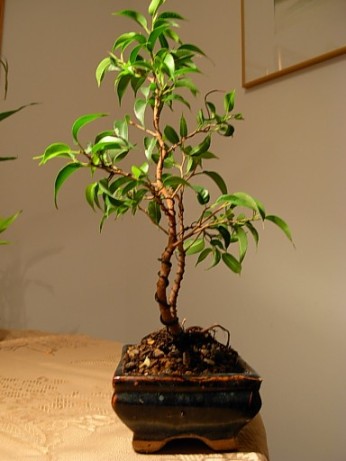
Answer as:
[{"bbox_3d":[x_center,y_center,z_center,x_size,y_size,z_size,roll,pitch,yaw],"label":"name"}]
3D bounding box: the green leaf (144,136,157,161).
[{"bbox_3d":[-0.023,-0.083,0.515,0.012,0.025,0.009,-7,-12,17],"label":"green leaf"}]

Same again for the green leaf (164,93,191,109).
[{"bbox_3d":[0.004,-0.131,0.510,0.029,0.011,0.012,24,24,6],"label":"green leaf"}]

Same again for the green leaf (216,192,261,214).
[{"bbox_3d":[0.063,-0.028,0.500,0.045,0.014,0.016,-3,30,-12],"label":"green leaf"}]

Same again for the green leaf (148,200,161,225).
[{"bbox_3d":[-0.020,-0.019,0.548,0.013,0.027,0.010,-14,-3,0],"label":"green leaf"}]

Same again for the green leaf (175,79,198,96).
[{"bbox_3d":[0.015,-0.160,0.565,0.033,0.009,0.013,36,31,18],"label":"green leaf"}]

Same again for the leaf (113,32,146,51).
[{"bbox_3d":[-0.043,-0.189,0.505,0.035,0.014,0.015,-15,27,-15],"label":"leaf"}]

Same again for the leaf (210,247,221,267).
[{"bbox_3d":[0.045,0.030,0.555,0.011,0.026,0.009,30,-20,-28],"label":"leaf"}]

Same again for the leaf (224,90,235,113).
[{"bbox_3d":[0.063,-0.143,0.560,0.012,0.025,0.011,0,-4,0],"label":"leaf"}]

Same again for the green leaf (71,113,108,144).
[{"bbox_3d":[-0.083,-0.102,0.495,0.041,0.017,0.014,-43,11,15],"label":"green leaf"}]

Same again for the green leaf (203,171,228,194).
[{"bbox_3d":[0.050,-0.056,0.555,0.010,0.038,0.013,-52,-11,30],"label":"green leaf"}]

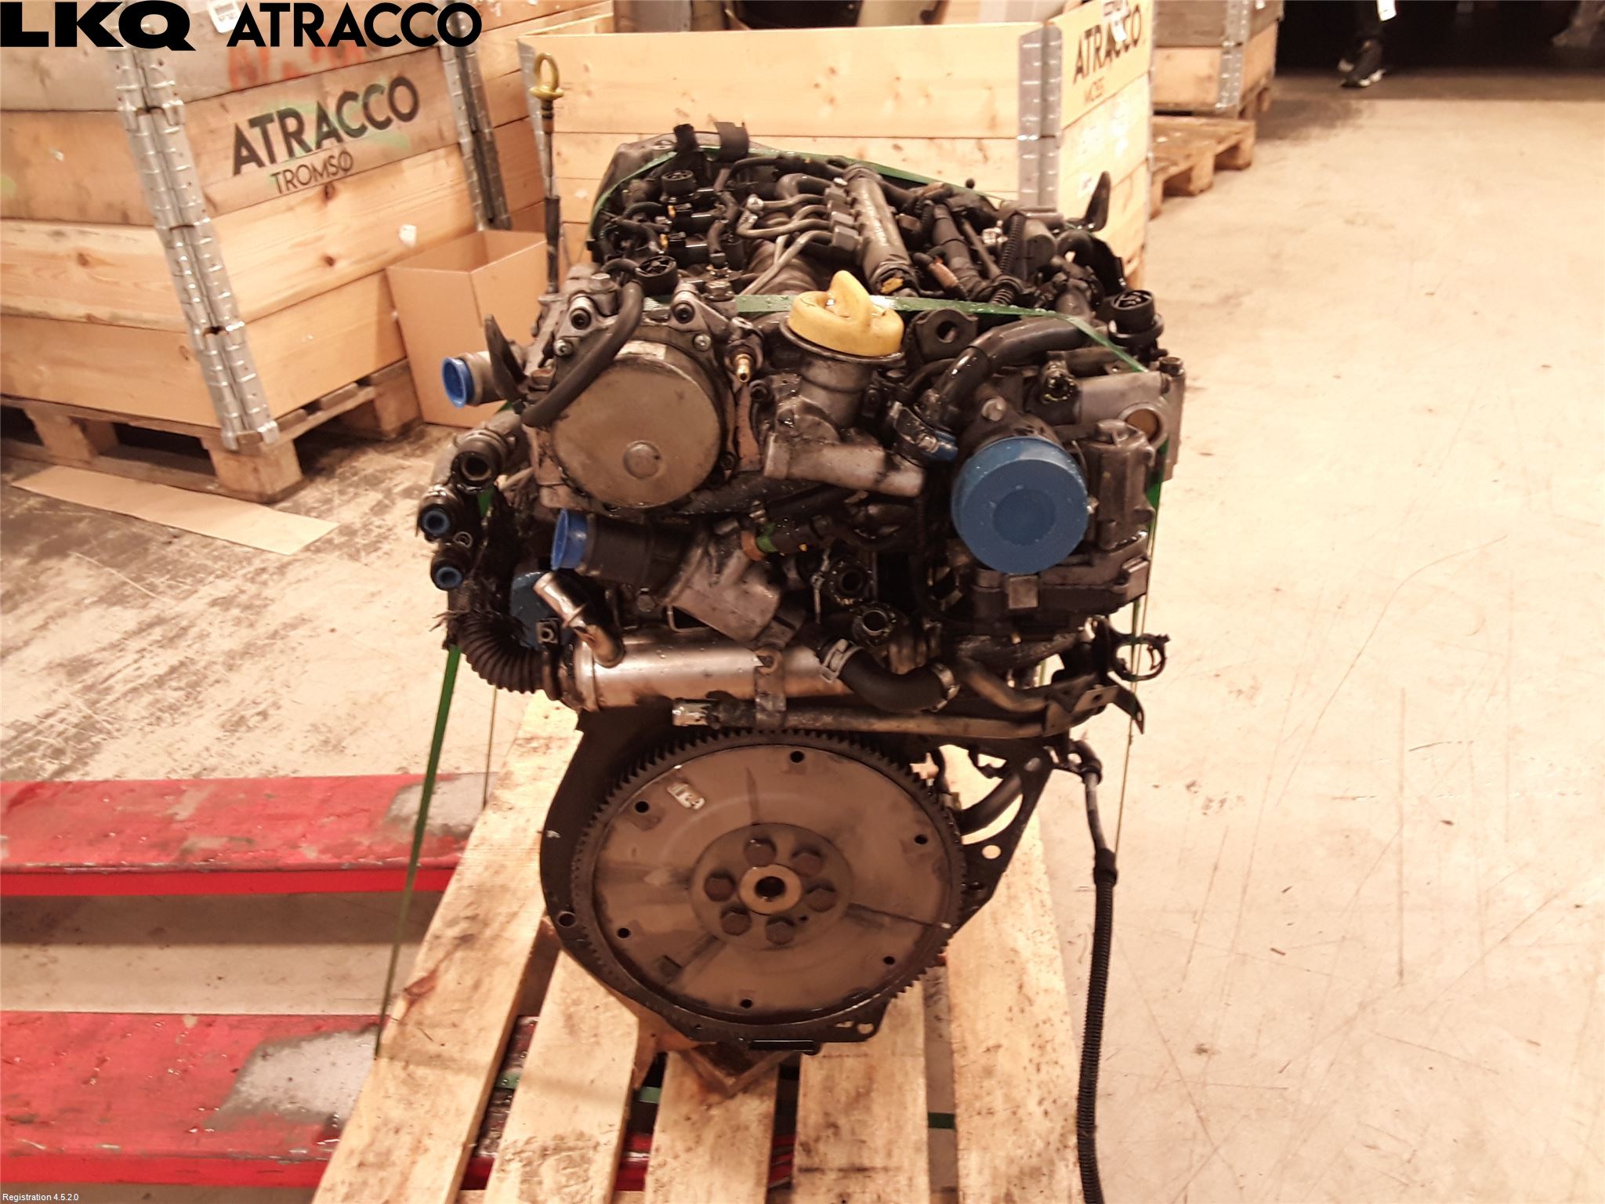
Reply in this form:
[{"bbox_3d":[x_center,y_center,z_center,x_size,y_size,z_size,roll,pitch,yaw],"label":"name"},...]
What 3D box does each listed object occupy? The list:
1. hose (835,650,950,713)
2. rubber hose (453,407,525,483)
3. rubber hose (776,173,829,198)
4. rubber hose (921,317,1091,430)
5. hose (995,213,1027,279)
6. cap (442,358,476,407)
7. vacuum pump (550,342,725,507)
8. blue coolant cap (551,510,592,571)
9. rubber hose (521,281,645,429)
[{"bbox_3d":[0.059,0.050,0.848,0.076,0.040,0.036,-5,29,0],"label":"hose"},{"bbox_3d":[-0.197,-0.097,0.812,0.034,0.035,0.052,3,30,15],"label":"rubber hose"},{"bbox_3d":[0.001,-0.336,1.049,0.043,0.020,0.030,-5,29,0],"label":"rubber hose"},{"bbox_3d":[0.124,-0.140,0.792,0.100,0.058,0.052,-5,29,0],"label":"rubber hose"},{"bbox_3d":[0.148,-0.255,0.924,0.012,0.054,0.015,18,-1,-12],"label":"hose"},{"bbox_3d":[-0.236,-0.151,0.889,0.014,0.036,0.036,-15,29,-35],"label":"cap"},{"bbox_3d":[-0.100,-0.109,0.800,0.100,0.100,0.054,-5,29,0],"label":"vacuum pump"},{"bbox_3d":[-0.147,-0.039,0.823,0.022,0.038,0.038,8,24,-21],"label":"blue coolant cap"},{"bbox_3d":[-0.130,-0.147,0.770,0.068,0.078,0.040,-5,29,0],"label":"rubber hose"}]

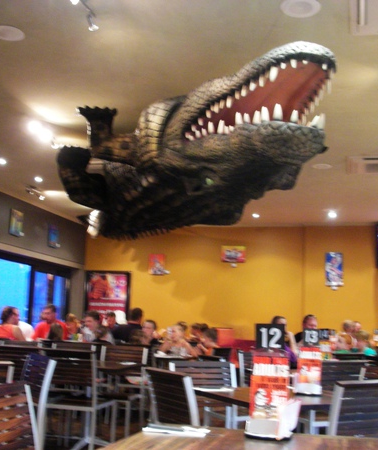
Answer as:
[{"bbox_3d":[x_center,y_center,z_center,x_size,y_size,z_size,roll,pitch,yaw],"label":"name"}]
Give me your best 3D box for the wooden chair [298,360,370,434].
[{"bbox_3d":[1.085,1.524,4.833,0.440,0.850,0.530,6,-10,-14],"label":"wooden chair"}]

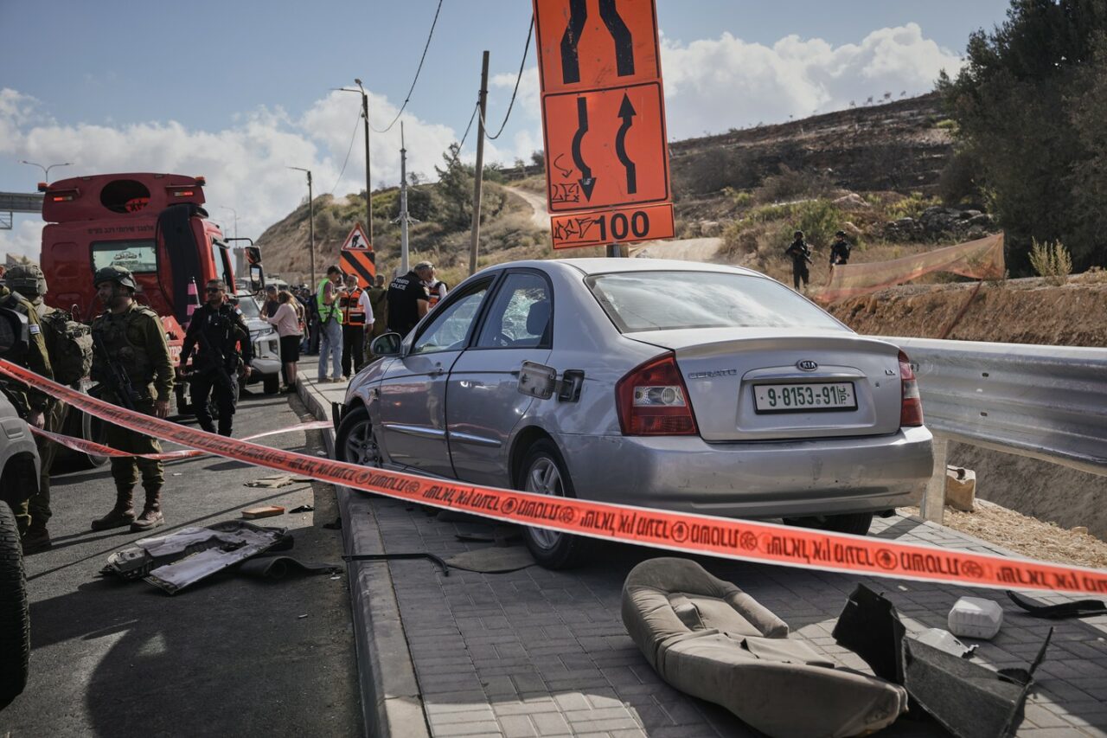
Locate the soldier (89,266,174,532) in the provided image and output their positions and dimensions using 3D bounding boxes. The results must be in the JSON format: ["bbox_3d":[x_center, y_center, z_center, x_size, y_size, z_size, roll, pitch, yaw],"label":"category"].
[{"bbox_3d":[-2.934,0.179,9.243,0.450,1.780,0.580,-3,4,-41],"label":"soldier"}]

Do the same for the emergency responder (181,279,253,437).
[{"bbox_3d":[-3.447,-0.047,13.654,0.600,1.760,0.420,-1,4,5],"label":"emergency responder"}]

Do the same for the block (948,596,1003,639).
[{"bbox_3d":[1.534,0.901,4.800,0.185,0.118,0.120,1,4,35],"label":"block"}]

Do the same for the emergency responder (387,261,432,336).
[{"bbox_3d":[-1.790,-0.486,16.251,0.500,1.660,0.380,2,5,44],"label":"emergency responder"}]

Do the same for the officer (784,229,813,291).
[{"bbox_3d":[7.319,-3.228,39.555,0.720,1.790,0.500,-1,4,3],"label":"officer"}]

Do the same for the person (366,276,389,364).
[{"bbox_3d":[-3.020,-0.779,23.042,0.520,1.740,0.360,0,3,9],"label":"person"}]

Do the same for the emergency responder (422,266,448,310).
[{"bbox_3d":[-1.818,-0.709,20.542,0.520,1.750,0.360,1,3,27],"label":"emergency responder"}]

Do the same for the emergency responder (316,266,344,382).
[{"bbox_3d":[-3.341,-0.691,19.953,0.420,1.720,0.500,-2,4,-13],"label":"emergency responder"}]

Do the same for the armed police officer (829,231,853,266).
[{"bbox_3d":[8.693,-3.286,40.054,0.580,1.780,0.450,1,4,27],"label":"armed police officer"}]

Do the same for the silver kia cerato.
[{"bbox_3d":[0.156,0.128,7.565,1.770,1.470,4.480,-1,3,-26],"label":"silver kia cerato"}]

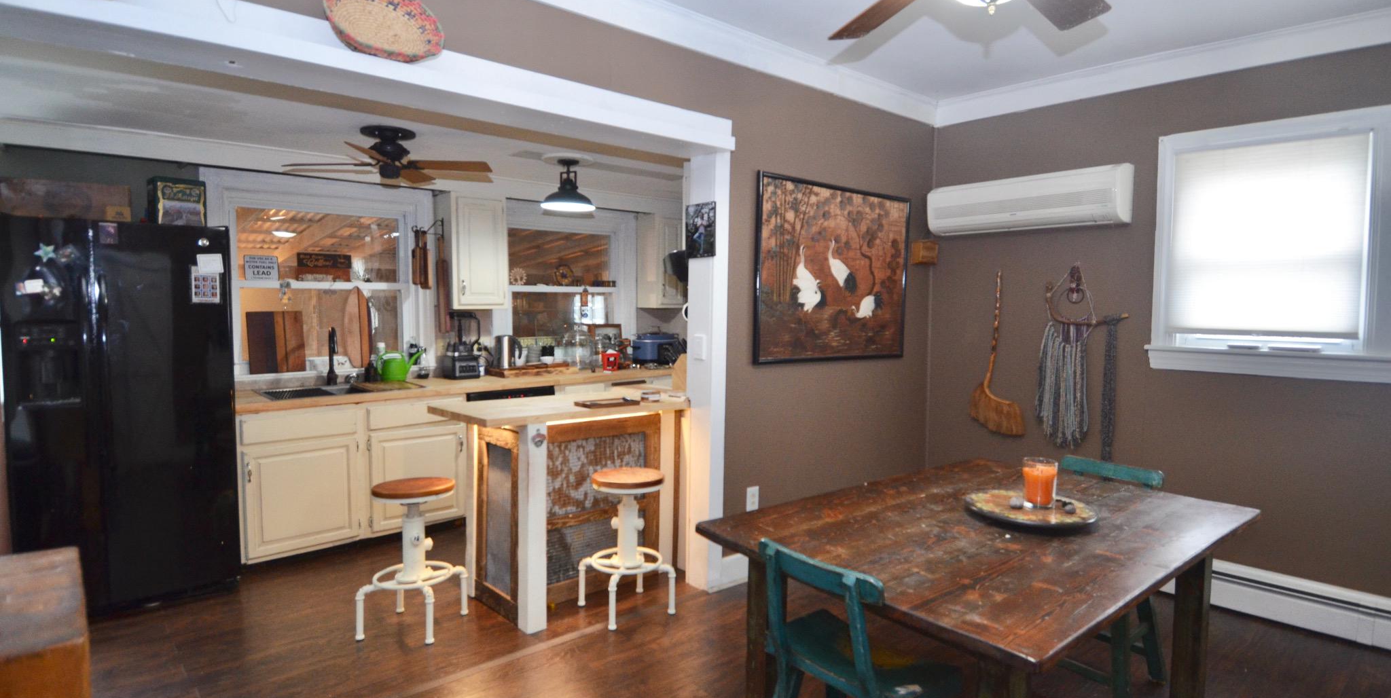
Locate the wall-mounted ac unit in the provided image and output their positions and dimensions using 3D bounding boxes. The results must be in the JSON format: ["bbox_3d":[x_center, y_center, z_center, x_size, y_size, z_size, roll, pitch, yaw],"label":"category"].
[{"bbox_3d":[1.882,-0.857,4.032,0.210,0.310,1.100,-2,5,-40],"label":"wall-mounted ac unit"}]

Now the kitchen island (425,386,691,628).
[{"bbox_3d":[-0.633,0.722,3.321,1.037,0.928,0.566,-3,6,-41],"label":"kitchen island"}]

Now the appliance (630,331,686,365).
[{"bbox_3d":[-0.310,-0.004,5.572,0.370,0.240,0.290,-2,5,-40],"label":"appliance"}]

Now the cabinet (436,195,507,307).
[{"bbox_3d":[-1.496,-0.638,4.634,0.365,0.750,0.320,-2,5,-40],"label":"cabinet"}]

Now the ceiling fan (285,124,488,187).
[{"bbox_3d":[-1.626,-1.017,3.680,1.070,0.250,1.070,1,4,1],"label":"ceiling fan"}]

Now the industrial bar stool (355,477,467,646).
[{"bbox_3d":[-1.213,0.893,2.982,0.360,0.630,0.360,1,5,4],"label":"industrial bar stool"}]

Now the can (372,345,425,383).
[{"bbox_3d":[-1.840,0.104,4.320,0.295,0.200,0.150,-1,4,-28],"label":"can"}]

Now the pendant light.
[{"bbox_3d":[-0.736,-0.957,4.038,0.310,0.270,0.310,1,4,0],"label":"pendant light"}]

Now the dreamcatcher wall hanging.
[{"bbox_3d":[2.143,0.062,3.880,0.050,1.060,0.440,-2,5,-40],"label":"dreamcatcher wall hanging"}]

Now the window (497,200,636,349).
[{"bbox_3d":[-0.941,-0.515,5.294,1.190,1.090,0.080,-2,5,-40],"label":"window"}]

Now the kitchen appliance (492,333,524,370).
[{"bbox_3d":[-1.273,0.020,4.699,0.205,0.230,0.155,-1,5,-15],"label":"kitchen appliance"}]

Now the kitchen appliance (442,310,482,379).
[{"bbox_3d":[-1.532,-0.026,4.565,0.185,0.430,0.210,-3,6,-41],"label":"kitchen appliance"}]

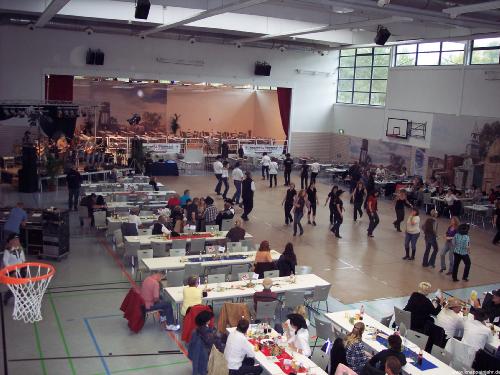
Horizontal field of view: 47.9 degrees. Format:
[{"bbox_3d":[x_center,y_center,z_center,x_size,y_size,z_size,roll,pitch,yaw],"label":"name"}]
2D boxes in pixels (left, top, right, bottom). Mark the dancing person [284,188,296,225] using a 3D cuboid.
[{"bbox_3d":[1.553,0.618,21.867,0.520,1.630,0.430,5,10,11],"label":"dancing person"}]

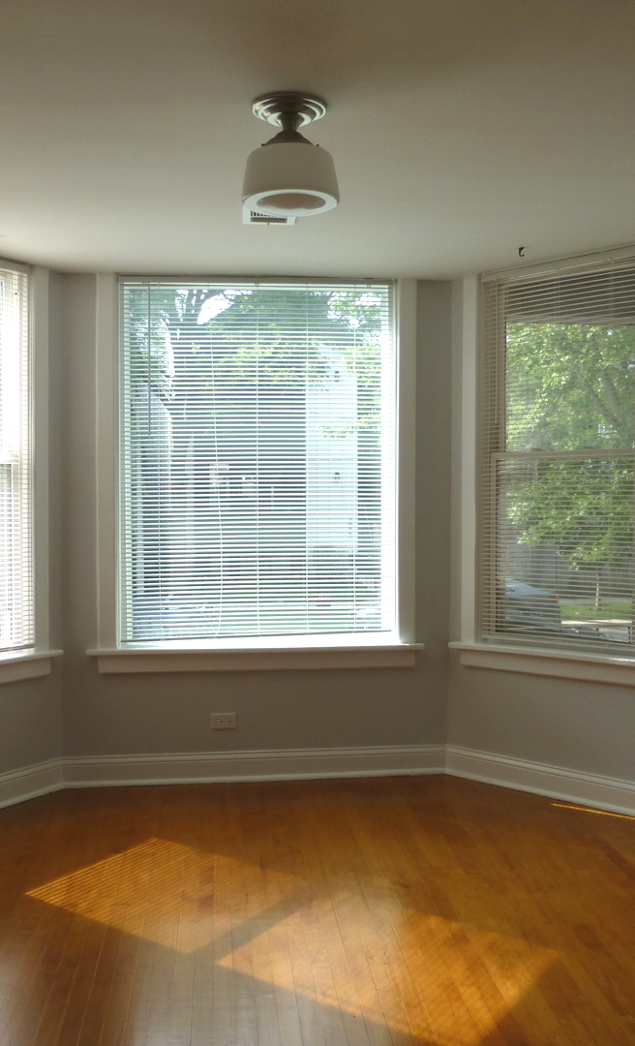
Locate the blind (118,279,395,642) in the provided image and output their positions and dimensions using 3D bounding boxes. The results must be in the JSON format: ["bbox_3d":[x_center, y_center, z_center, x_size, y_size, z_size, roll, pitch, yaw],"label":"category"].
[{"bbox_3d":[-0.265,-0.295,4.473,1.279,1.653,0.036,0,2,-7],"label":"blind"}]

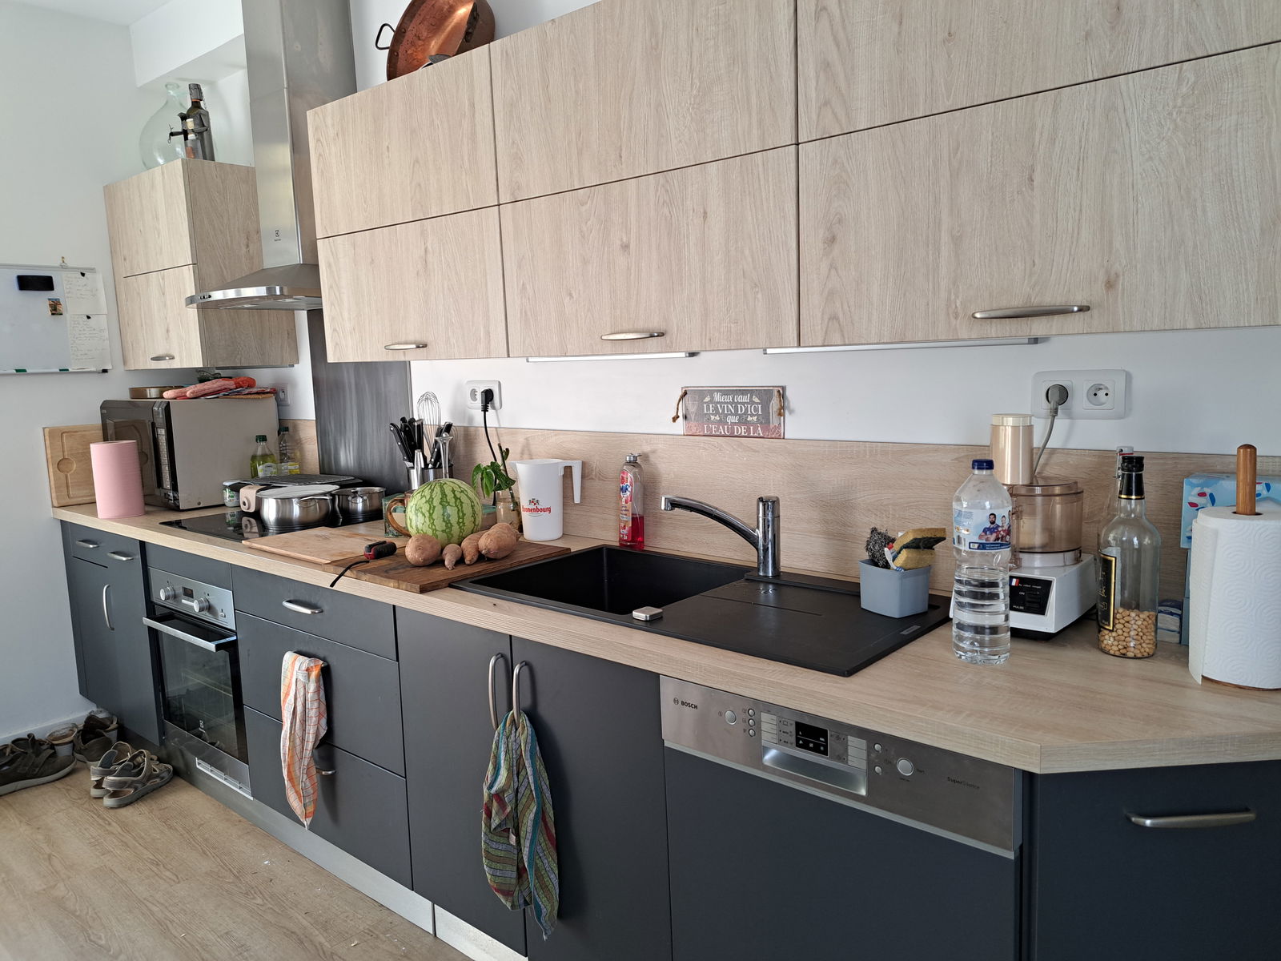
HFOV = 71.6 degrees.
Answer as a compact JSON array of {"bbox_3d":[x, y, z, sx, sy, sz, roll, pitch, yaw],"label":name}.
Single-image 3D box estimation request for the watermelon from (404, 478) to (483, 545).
[{"bbox_3d":[-0.536,0.085,2.435,0.206,0.182,0.206,-2,8,0],"label":"watermelon"}]

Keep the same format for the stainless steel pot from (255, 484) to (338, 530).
[{"bbox_3d":[-1.114,0.088,2.911,0.240,0.115,0.240,-2,8,0],"label":"stainless steel pot"}]

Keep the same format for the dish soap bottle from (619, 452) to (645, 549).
[{"bbox_3d":[-0.020,0.062,2.354,0.072,0.257,0.050,5,10,40],"label":"dish soap bottle"}]

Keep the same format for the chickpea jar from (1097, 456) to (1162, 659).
[{"bbox_3d":[0.808,0.124,1.464,0.085,0.324,0.085,-3,8,-11],"label":"chickpea jar"}]

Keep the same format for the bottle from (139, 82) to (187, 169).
[{"bbox_3d":[-1.750,-1.306,3.355,0.266,0.360,0.266,5,10,39],"label":"bottle"}]

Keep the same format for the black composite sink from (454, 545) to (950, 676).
[{"bbox_3d":[0.113,0.339,1.946,0.996,0.198,0.517,5,10,39],"label":"black composite sink"}]

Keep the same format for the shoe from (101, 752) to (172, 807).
[{"bbox_3d":[-1.749,1.030,3.098,0.100,0.107,0.262,2,9,27],"label":"shoe"}]

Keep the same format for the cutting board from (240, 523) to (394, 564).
[{"bbox_3d":[-0.874,0.181,2.482,0.502,0.015,0.254,4,10,41],"label":"cutting board"}]

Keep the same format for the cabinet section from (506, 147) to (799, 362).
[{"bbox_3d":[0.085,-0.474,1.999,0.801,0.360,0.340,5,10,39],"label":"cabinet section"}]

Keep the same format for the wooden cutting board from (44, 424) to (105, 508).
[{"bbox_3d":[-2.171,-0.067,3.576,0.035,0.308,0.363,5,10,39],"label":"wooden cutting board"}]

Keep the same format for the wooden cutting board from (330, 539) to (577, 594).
[{"bbox_3d":[-0.501,0.201,2.324,0.415,0.021,0.487,5,10,40],"label":"wooden cutting board"}]

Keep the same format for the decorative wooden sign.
[{"bbox_3d":[0.219,-0.169,2.194,0.310,0.128,0.016,5,10,39],"label":"decorative wooden sign"}]

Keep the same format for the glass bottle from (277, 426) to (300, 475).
[{"bbox_3d":[-1.324,-0.050,3.334,0.079,0.297,0.079,5,10,39],"label":"glass bottle"}]

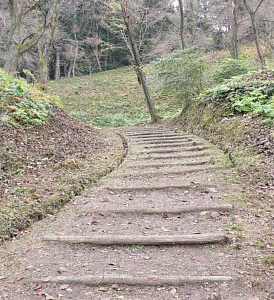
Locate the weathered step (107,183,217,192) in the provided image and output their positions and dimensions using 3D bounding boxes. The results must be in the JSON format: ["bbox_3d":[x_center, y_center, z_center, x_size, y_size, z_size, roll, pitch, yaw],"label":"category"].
[{"bbox_3d":[0.384,0.581,6.130,1.710,0.100,0.130,-1,3,-6],"label":"weathered step"}]

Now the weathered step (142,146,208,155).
[{"bbox_3d":[0.807,0.010,8.300,1.495,0.090,0.120,-4,6,-16],"label":"weathered step"}]

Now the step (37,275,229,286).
[{"bbox_3d":[-0.016,1.144,3.529,1.718,0.100,0.130,0,3,-1],"label":"step"}]

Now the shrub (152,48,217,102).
[{"bbox_3d":[1.586,-2.420,13.500,2.200,1.900,2.000,0,3,0],"label":"shrub"}]

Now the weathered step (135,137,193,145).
[{"bbox_3d":[0.696,-0.245,10.400,1.530,0.090,0.130,-4,6,-16],"label":"weathered step"}]

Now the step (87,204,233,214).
[{"bbox_3d":[0.283,0.676,4.600,1.680,0.090,0.110,-1,5,-6],"label":"step"}]

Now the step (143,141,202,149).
[{"bbox_3d":[0.810,-0.121,9.050,1.484,0.090,0.120,-4,6,-16],"label":"step"}]

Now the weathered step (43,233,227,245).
[{"bbox_3d":[-0.014,0.847,3.870,1.761,0.100,0.110,0,5,0],"label":"weathered step"}]

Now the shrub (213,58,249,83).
[{"bbox_3d":[3.739,-3.106,16.000,1.450,1.050,1.300,0,3,0],"label":"shrub"}]

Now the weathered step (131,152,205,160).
[{"bbox_3d":[0.703,0.150,8.730,1.676,0.100,0.130,-3,4,-13],"label":"weathered step"}]

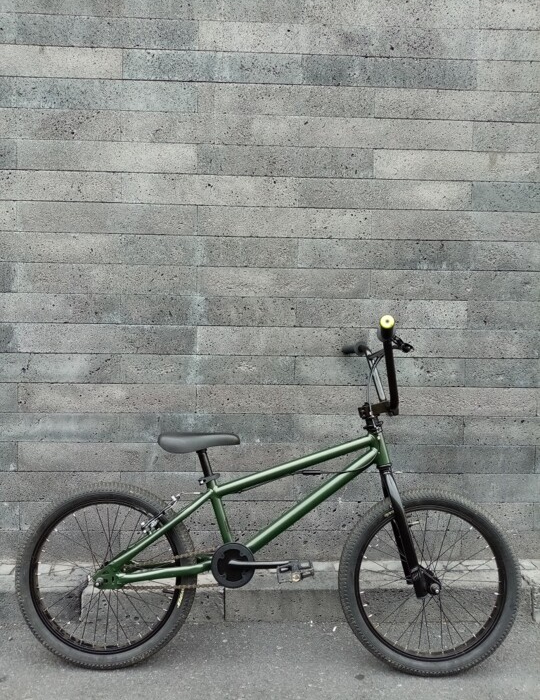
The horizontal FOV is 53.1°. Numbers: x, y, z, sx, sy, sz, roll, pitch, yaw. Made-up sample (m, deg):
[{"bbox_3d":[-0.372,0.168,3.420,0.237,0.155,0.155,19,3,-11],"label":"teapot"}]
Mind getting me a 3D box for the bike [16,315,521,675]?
[{"bbox_3d":[-0.002,0.416,1.521,1.402,0.940,0.735,1,-4,0],"label":"bike"}]

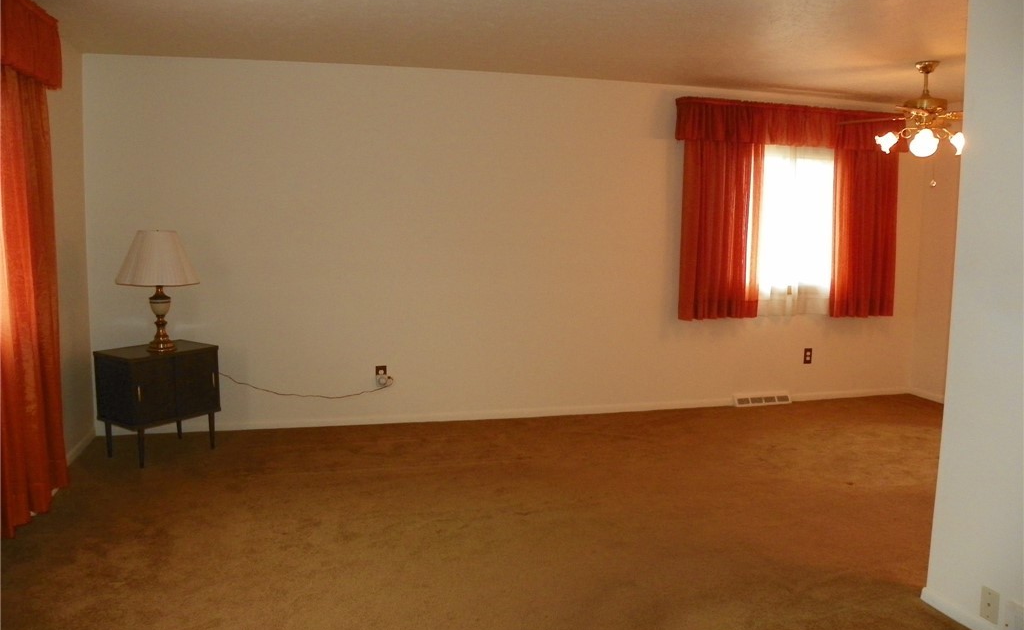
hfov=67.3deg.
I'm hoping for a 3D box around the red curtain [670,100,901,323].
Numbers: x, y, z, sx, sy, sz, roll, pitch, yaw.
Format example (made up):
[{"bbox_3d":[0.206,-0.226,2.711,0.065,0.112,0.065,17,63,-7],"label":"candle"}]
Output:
[{"bbox_3d":[2.157,-0.789,5.930,1.920,1.630,0.190,-1,7,-14],"label":"red curtain"}]

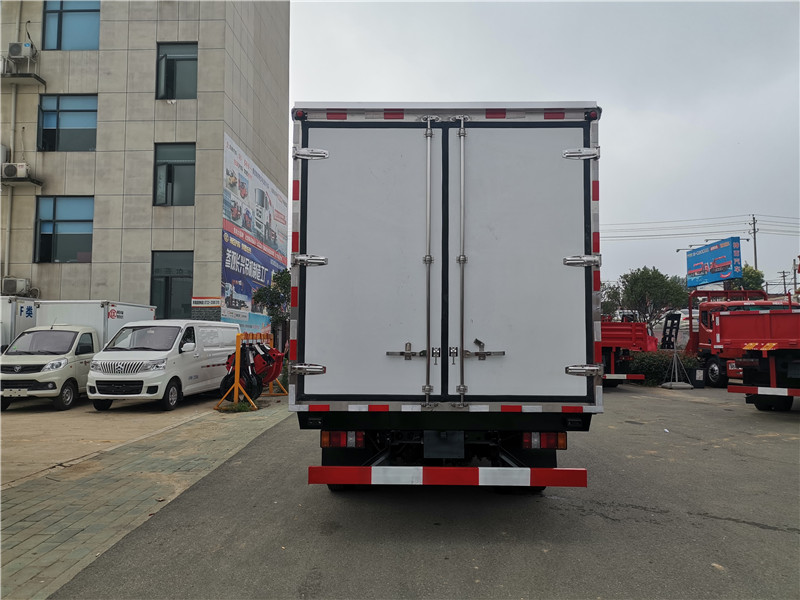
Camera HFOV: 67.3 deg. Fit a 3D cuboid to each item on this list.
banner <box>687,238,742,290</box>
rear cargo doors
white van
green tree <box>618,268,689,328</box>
[{"bbox_3d":[22.375,-2.559,43.053,0.560,2.770,6.100,0,-4,-1],"label":"banner"},{"bbox_3d":[0.334,-0.304,4.504,2.160,2.130,0.120,0,-4,1],"label":"rear cargo doors"},{"bbox_3d":[-5.398,1.459,14.737,1.740,1.990,4.950,0,-4,4],"label":"white van"},{"bbox_3d":[10.544,0.741,24.952,2.700,4.200,2.700,0,-4,0],"label":"green tree"}]

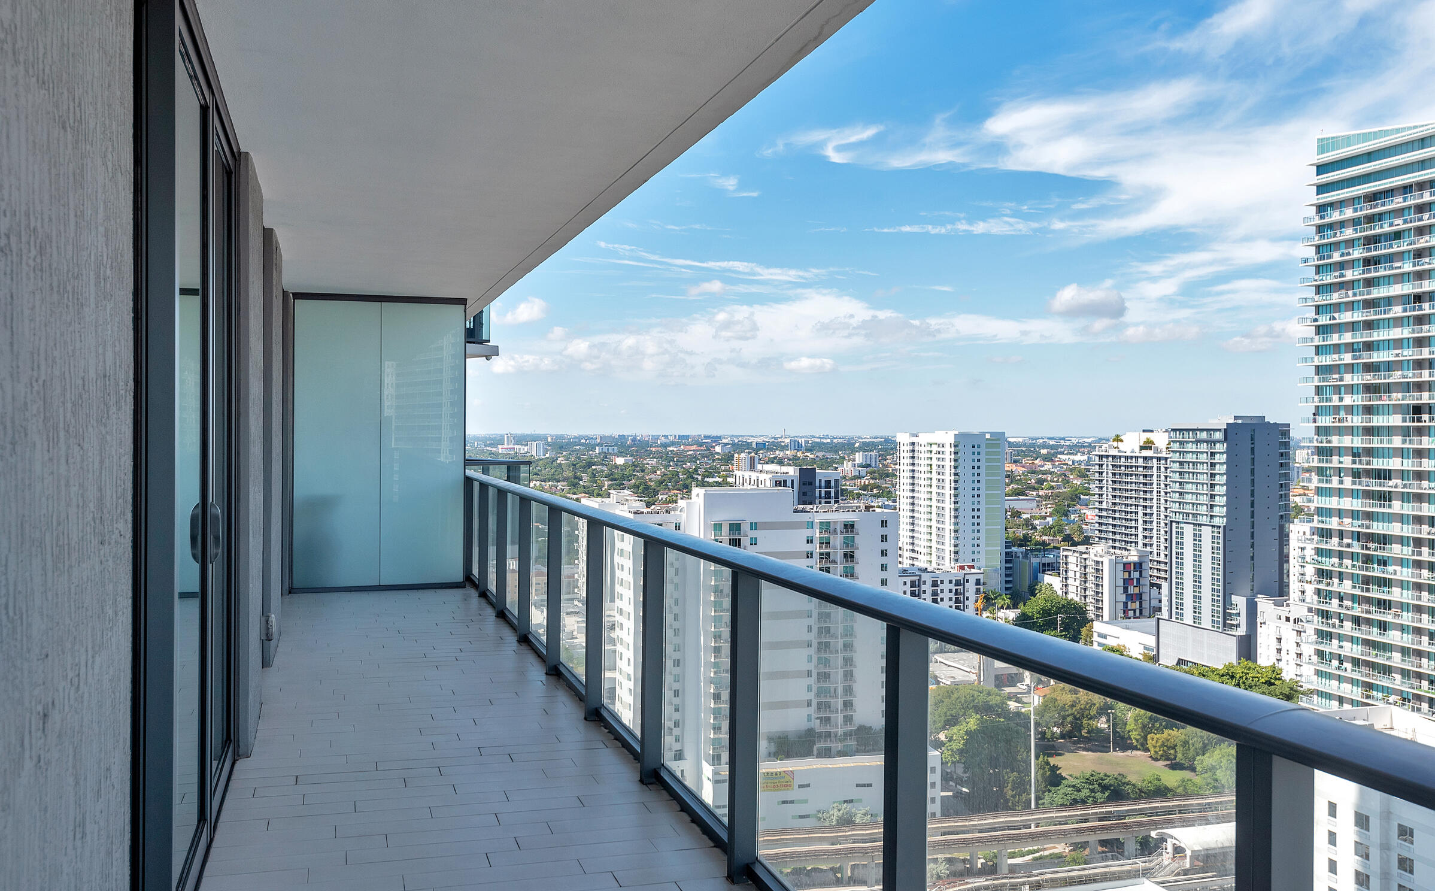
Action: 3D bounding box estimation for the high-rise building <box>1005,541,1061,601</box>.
[{"bbox_3d":[138.706,53.860,532.083,38.000,20.000,30.000,0,1,-18],"label":"high-rise building"}]

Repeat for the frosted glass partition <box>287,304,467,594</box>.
[{"bbox_3d":[-3.155,-0.005,11.205,1.560,2.680,0.060,0,1,-18],"label":"frosted glass partition"}]

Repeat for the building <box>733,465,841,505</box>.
[{"bbox_3d":[20.867,36.115,363.947,22.000,59.000,32.000,0,1,-18],"label":"building"}]

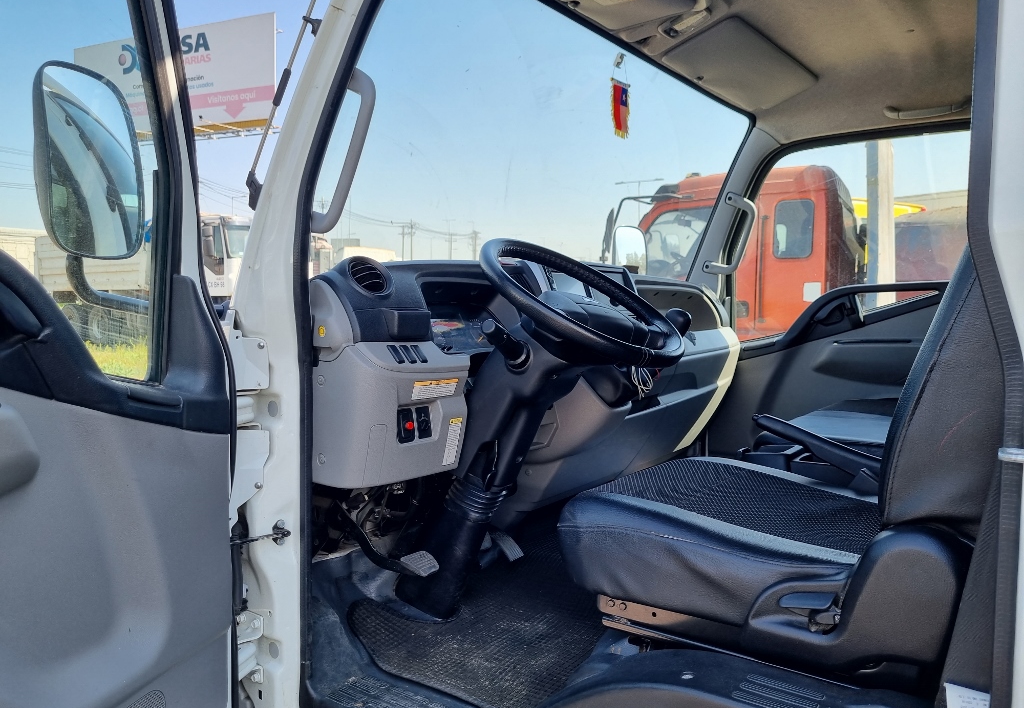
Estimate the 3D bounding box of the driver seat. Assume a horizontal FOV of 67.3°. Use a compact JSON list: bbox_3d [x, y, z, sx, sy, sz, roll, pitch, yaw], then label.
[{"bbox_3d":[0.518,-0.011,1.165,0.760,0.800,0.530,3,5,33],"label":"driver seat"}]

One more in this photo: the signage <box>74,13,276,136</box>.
[{"bbox_3d":[-14.790,-11.748,33.146,11.396,4.100,0.350,2,5,23],"label":"signage"}]

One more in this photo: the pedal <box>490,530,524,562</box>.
[{"bbox_3d":[-0.002,0.434,1.749,0.090,0.080,0.070,3,5,33],"label":"pedal"}]

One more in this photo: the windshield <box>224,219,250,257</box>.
[{"bbox_3d":[-6.221,-2.750,18.800,0.320,0.850,2.100,2,5,26],"label":"windshield"}]

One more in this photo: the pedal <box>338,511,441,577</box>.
[{"bbox_3d":[-0.232,0.350,1.475,0.200,0.170,0.170,3,5,33],"label":"pedal"}]

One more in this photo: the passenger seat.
[{"bbox_3d":[1.051,-0.038,1.825,0.620,0.750,0.640,3,5,33],"label":"passenger seat"}]

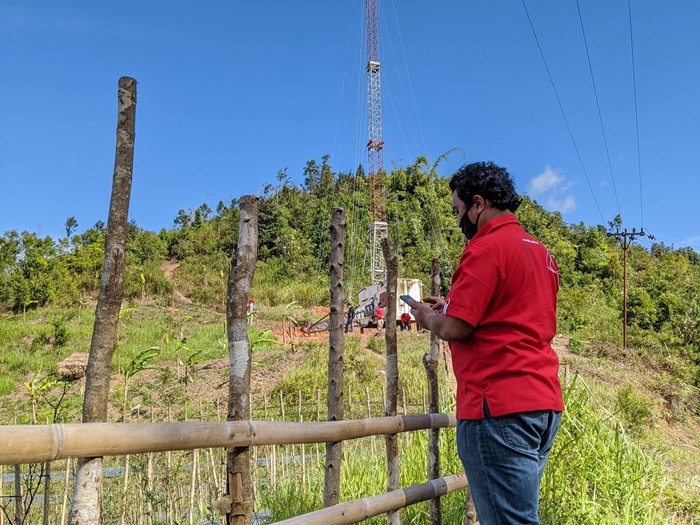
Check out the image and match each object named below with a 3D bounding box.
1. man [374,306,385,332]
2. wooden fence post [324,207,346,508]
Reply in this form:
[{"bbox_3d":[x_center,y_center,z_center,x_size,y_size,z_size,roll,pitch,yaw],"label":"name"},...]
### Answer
[{"bbox_3d":[1.580,3.000,29.000,0.520,1.680,0.400,-2,-3,37],"label":"man"},{"bbox_3d":[-0.072,0.580,2.200,0.070,1.600,0.070,2,-2,0],"label":"wooden fence post"}]

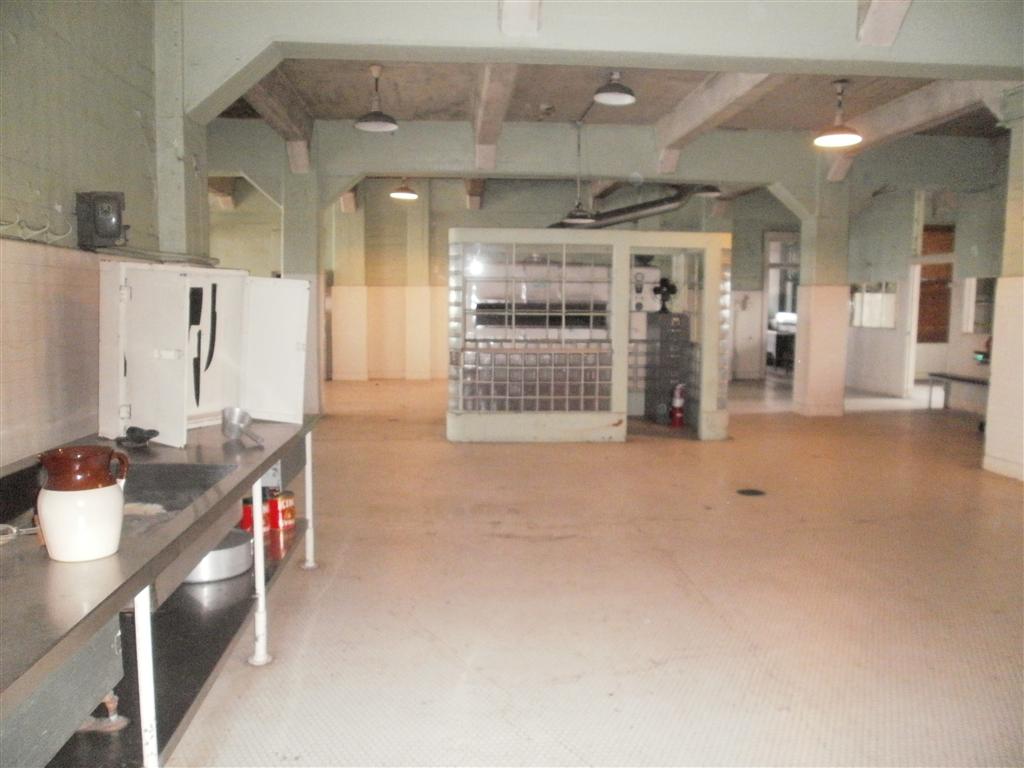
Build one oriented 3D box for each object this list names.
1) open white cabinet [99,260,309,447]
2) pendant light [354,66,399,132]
[{"bbox_3d":[-1.488,-0.168,3.719,0.520,0.818,0.780,5,8,33],"label":"open white cabinet"},{"bbox_3d":[-1.262,-2.667,7.188,0.410,0.598,0.410,0,6,-5],"label":"pendant light"}]

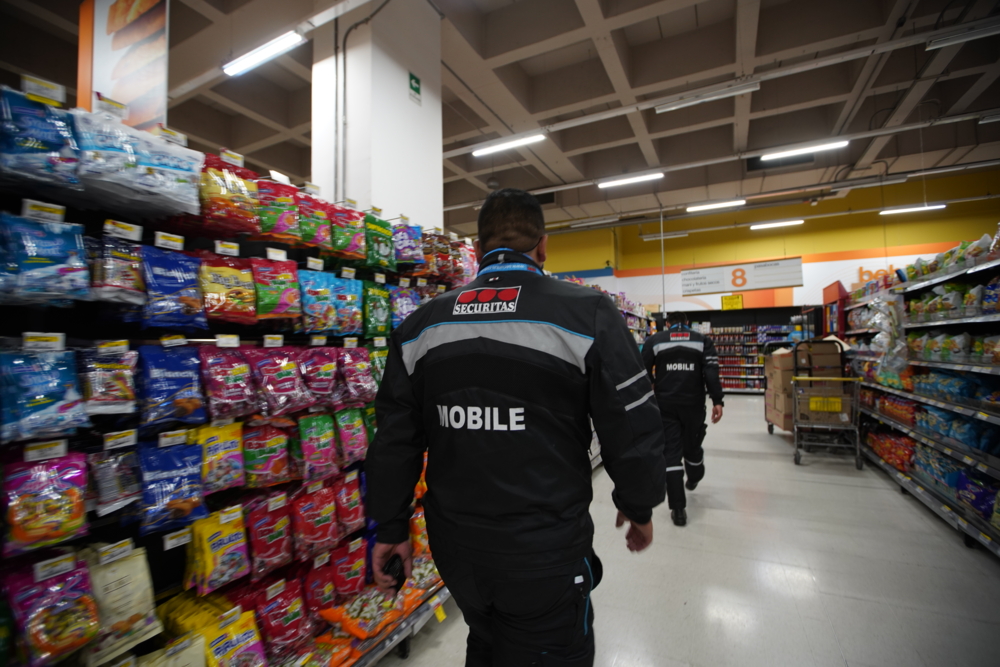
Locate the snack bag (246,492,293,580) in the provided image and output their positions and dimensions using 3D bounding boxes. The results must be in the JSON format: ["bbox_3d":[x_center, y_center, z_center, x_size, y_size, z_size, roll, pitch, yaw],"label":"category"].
[{"bbox_3d":[-0.824,0.734,1.596,0.055,0.236,0.153,-7,-4,27],"label":"snack bag"}]

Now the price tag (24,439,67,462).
[{"bbox_3d":[-1.067,0.275,1.045,0.006,0.038,0.069,-1,-2,27],"label":"price tag"}]

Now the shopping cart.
[{"bbox_3d":[3.903,1.020,5.419,0.630,1.025,1.000,-1,-2,27],"label":"shopping cart"}]

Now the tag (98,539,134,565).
[{"bbox_3d":[-1.009,0.574,1.171,0.006,0.039,0.071,-1,-2,27],"label":"tag"}]

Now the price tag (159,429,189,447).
[{"bbox_3d":[-0.944,0.301,1.286,0.006,0.038,0.069,-1,-2,27],"label":"price tag"}]

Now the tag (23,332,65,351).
[{"bbox_3d":[-1.081,0.020,1.054,0.006,0.039,0.071,-1,-2,27],"label":"tag"}]

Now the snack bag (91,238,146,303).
[{"bbox_3d":[-1.026,-0.169,1.205,0.040,0.166,0.102,-1,-2,28],"label":"snack bag"}]

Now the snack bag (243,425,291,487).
[{"bbox_3d":[-0.819,0.433,1.569,0.050,0.210,0.166,-1,-2,28],"label":"snack bag"}]

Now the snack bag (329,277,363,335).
[{"bbox_3d":[-0.655,-0.114,1.908,0.050,0.242,0.152,-1,-2,28],"label":"snack bag"}]

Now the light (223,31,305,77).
[{"bbox_3d":[-2.531,-2.987,4.741,1.210,0.070,0.160,-1,-2,28],"label":"light"}]

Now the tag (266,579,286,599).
[{"bbox_3d":[-0.790,0.907,1.571,0.006,0.039,0.072,-1,-2,28],"label":"tag"}]

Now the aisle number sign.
[{"bbox_3d":[4.279,-0.994,7.947,1.881,0.504,0.050,-3,-3,27],"label":"aisle number sign"}]

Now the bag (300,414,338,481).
[{"bbox_3d":[-0.733,0.461,1.790,0.055,0.240,0.160,-7,-4,27],"label":"bag"}]

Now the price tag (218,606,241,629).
[{"bbox_3d":[-0.863,0.906,1.418,0.006,0.038,0.069,-1,-2,27],"label":"price tag"}]

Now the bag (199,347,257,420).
[{"bbox_3d":[-0.886,0.162,1.455,0.050,0.233,0.162,-1,-2,28],"label":"bag"}]

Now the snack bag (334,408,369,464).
[{"bbox_3d":[-0.651,0.456,1.952,0.055,0.235,0.150,-7,-4,27],"label":"snack bag"}]

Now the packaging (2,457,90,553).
[{"bbox_3d":[-1.083,0.408,1.062,0.050,0.207,0.143,-1,-2,27],"label":"packaging"}]

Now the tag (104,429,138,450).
[{"bbox_3d":[-1.001,0.280,1.174,0.006,0.038,0.069,-1,-2,27],"label":"tag"}]

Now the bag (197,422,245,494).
[{"bbox_3d":[-0.893,0.404,1.436,0.040,0.200,0.131,-1,-2,27],"label":"bag"}]

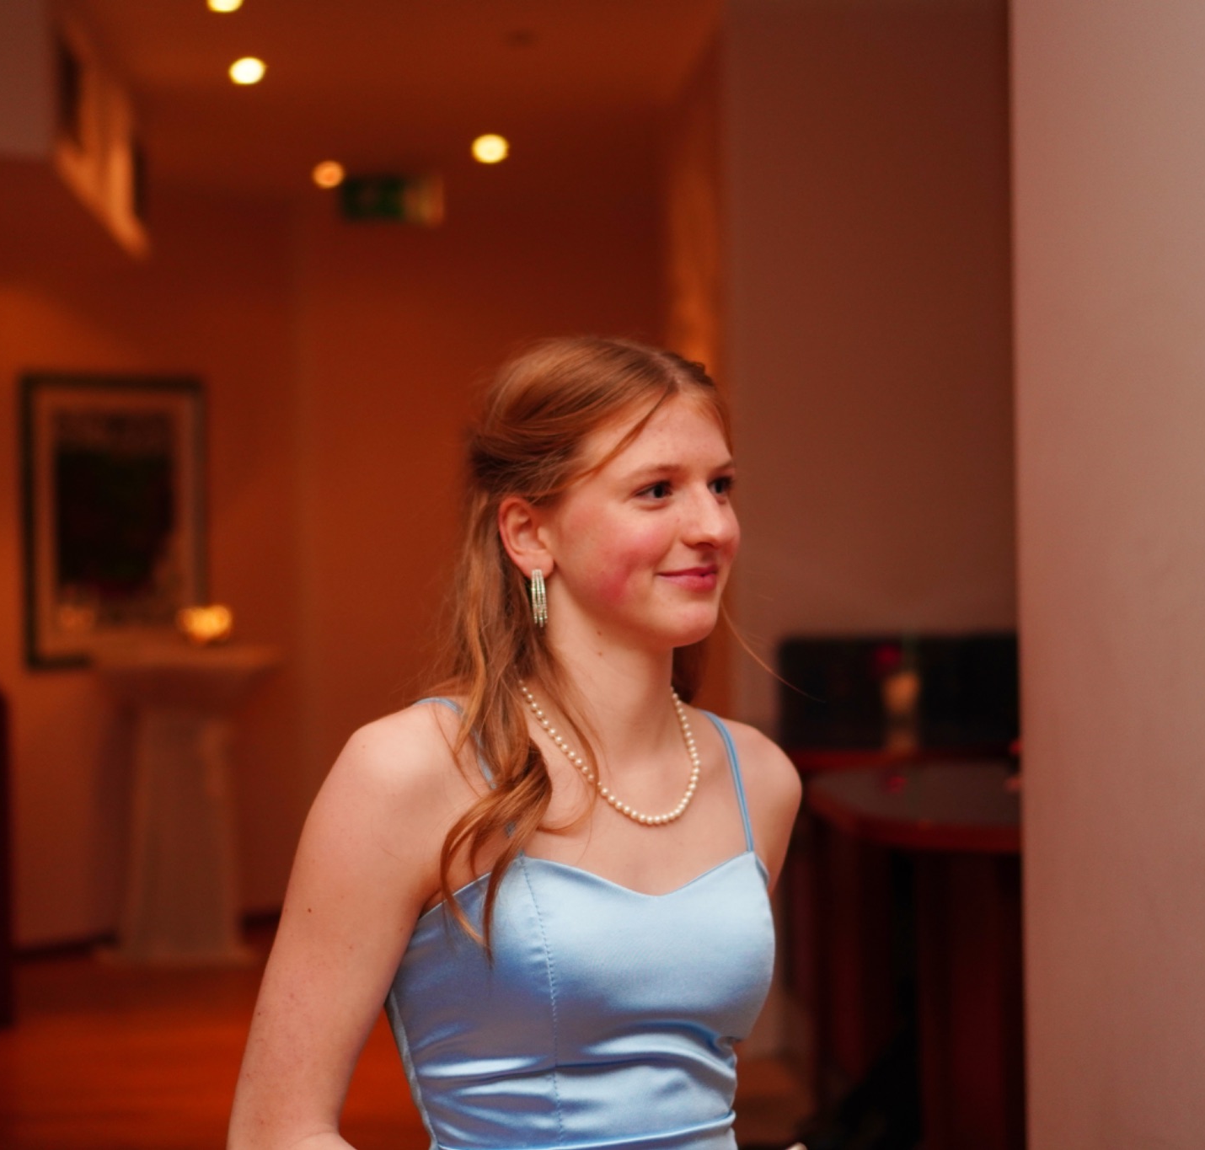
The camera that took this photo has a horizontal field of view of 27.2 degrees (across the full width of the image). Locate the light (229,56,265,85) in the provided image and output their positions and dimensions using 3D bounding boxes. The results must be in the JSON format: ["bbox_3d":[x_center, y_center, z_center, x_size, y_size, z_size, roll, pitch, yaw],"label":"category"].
[{"bbox_3d":[-1.020,-1.451,7.169,0.100,0.040,0.100,-1,1,0],"label":"light"}]

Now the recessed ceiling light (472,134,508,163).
[{"bbox_3d":[-0.391,-1.489,8.711,0.100,0.040,0.100,-1,1,0],"label":"recessed ceiling light"}]

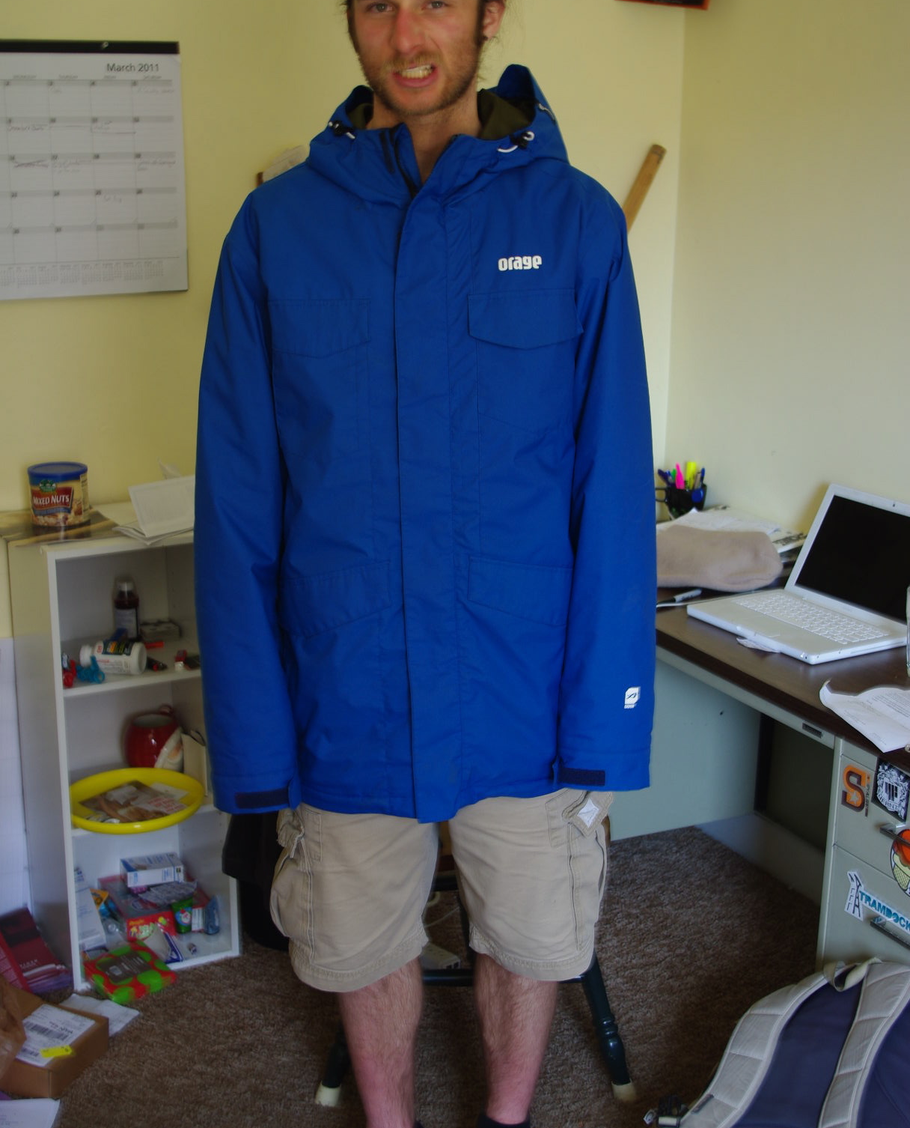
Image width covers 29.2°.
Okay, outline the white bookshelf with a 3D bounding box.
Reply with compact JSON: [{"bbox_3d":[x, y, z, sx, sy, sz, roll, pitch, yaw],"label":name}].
[{"bbox_3d":[-0.625,0.333,3.307,0.326,0.851,0.283,-8,18,-27],"label":"white bookshelf"}]

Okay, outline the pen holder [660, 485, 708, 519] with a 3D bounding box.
[{"bbox_3d":[0.480,-0.108,3.634,0.086,0.098,0.086,0,16,0],"label":"pen holder"}]

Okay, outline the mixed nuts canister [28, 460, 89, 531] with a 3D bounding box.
[{"bbox_3d":[-0.722,-0.127,3.185,0.107,0.095,0.107,0,16,-1],"label":"mixed nuts canister"}]

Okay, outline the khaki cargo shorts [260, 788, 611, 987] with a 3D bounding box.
[{"bbox_3d":[-0.022,0.300,2.433,0.475,0.550,0.290,0,16,0],"label":"khaki cargo shorts"}]

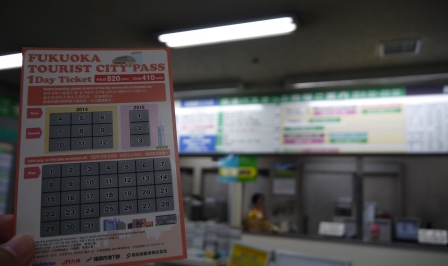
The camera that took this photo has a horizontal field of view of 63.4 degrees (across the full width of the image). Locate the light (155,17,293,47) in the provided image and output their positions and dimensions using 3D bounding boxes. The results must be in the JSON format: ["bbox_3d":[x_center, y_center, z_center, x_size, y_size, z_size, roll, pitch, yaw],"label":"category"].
[{"bbox_3d":[0.004,-0.850,3.070,1.230,0.080,0.200,-1,-4,22],"label":"light"}]

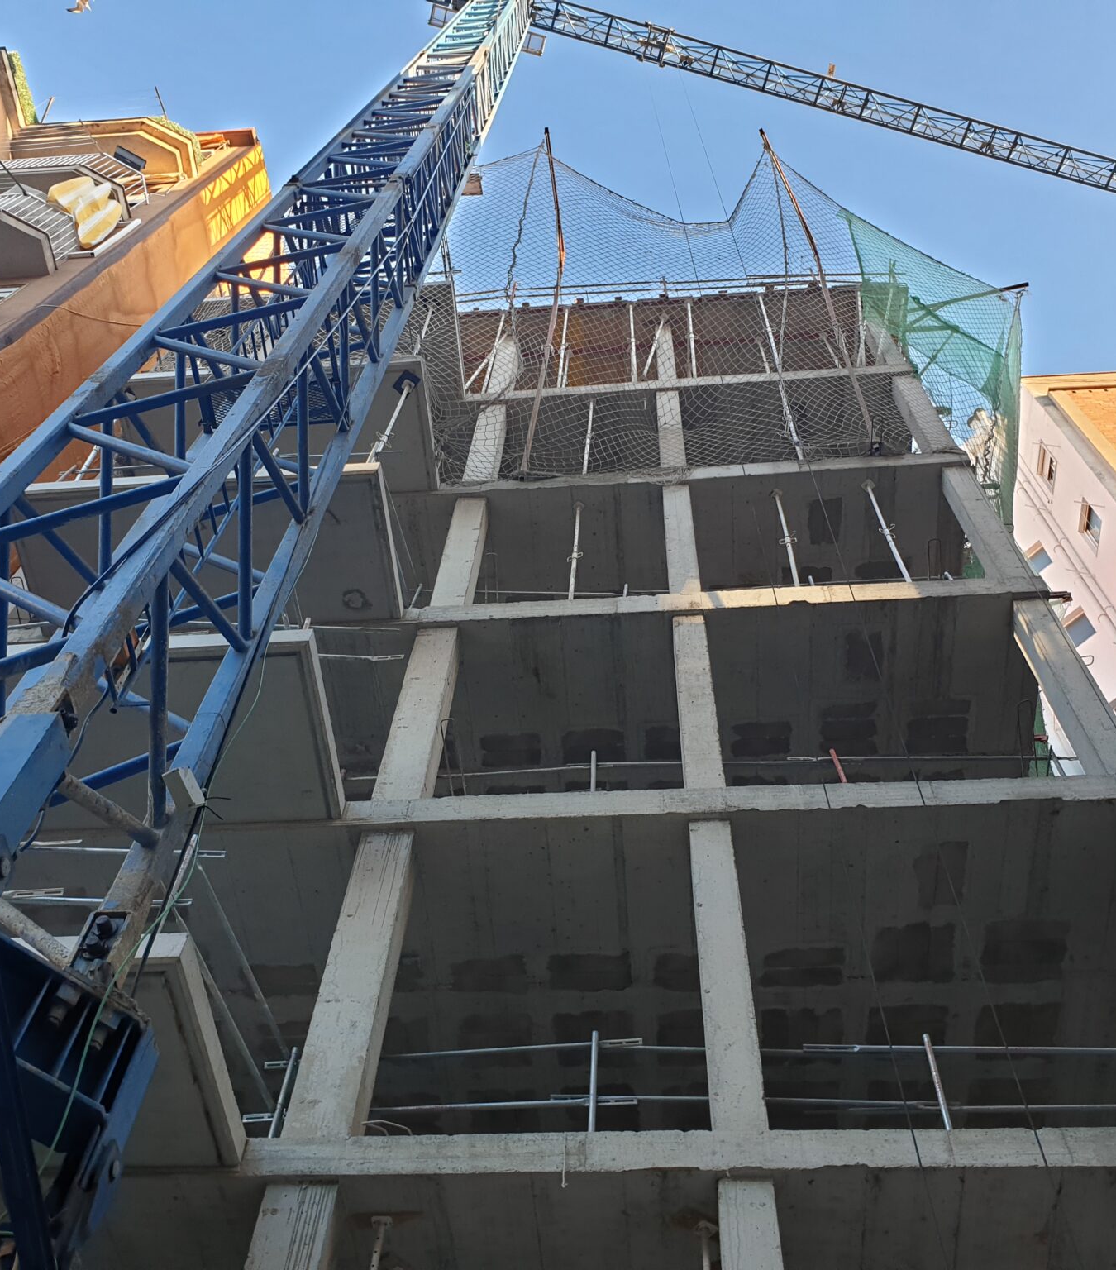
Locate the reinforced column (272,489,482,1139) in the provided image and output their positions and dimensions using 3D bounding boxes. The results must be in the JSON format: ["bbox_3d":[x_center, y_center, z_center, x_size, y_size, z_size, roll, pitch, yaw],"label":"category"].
[{"bbox_3d":[-1.190,0.782,11.108,0.385,8.957,0.310,-2,-60,4],"label":"reinforced column"}]

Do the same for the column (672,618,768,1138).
[{"bbox_3d":[1.141,1.441,9.606,0.302,5.891,0.310,-2,-60,4],"label":"column"}]

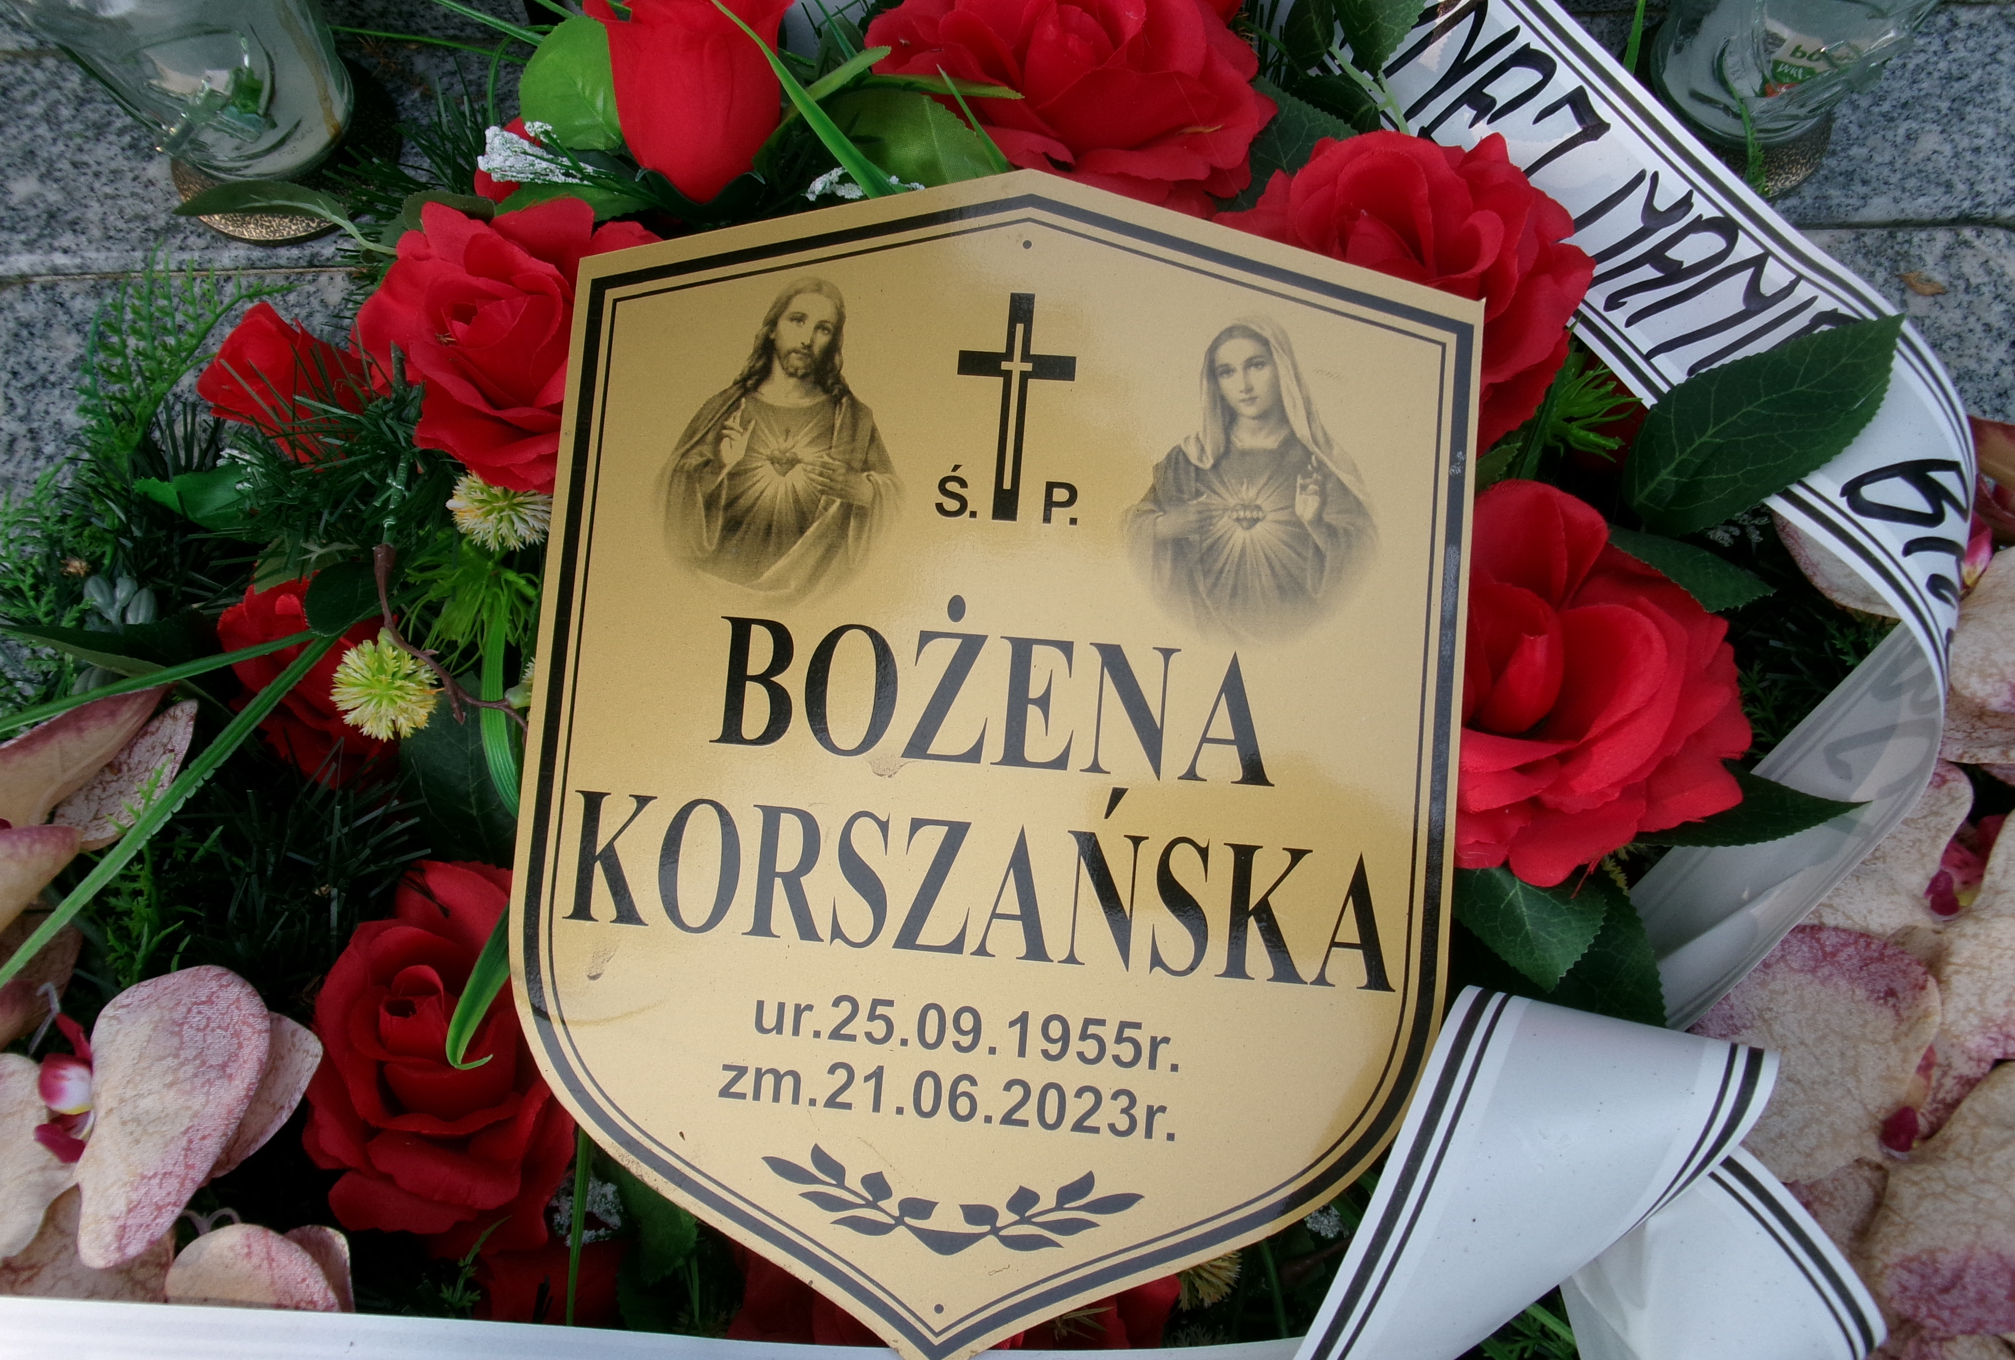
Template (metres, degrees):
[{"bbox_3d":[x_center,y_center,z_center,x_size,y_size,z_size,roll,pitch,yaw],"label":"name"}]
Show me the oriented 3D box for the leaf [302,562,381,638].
[{"bbox_3d":[-0.165,-0.020,0.405,0.025,0.010,0.020,-29,66,-6],"label":"leaf"}]

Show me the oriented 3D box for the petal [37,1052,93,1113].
[{"bbox_3d":[-0.209,0.090,0.362,0.014,0.014,0.013,4,37,5],"label":"petal"}]

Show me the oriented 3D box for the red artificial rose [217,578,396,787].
[{"bbox_3d":[-0.183,0.001,0.425,0.049,0.037,0.053,-2,69,5],"label":"red artificial rose"}]

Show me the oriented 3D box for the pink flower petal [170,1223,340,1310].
[{"bbox_3d":[-0.190,0.151,0.410,0.045,0.014,0.035,0,72,0],"label":"pink flower petal"}]

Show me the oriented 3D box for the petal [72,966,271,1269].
[{"bbox_3d":[-0.182,0.095,0.355,0.042,0.018,0.068,22,90,22],"label":"petal"}]

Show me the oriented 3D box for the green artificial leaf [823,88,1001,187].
[{"bbox_3d":[-0.024,-0.141,0.433,0.048,0.014,0.042,-6,98,1],"label":"green artificial leaf"}]

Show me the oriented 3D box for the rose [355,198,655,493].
[{"bbox_3d":[-0.140,-0.092,0.445,0.085,0.055,0.083,-3,72,11],"label":"rose"}]

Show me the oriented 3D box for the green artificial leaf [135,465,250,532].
[{"bbox_3d":[-0.219,-0.048,0.440,0.038,0.011,0.024,13,59,7],"label":"green artificial leaf"}]

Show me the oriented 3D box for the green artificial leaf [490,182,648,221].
[{"bbox_3d":[-0.117,-0.129,0.443,0.048,0.009,0.025,-4,73,-1],"label":"green artificial leaf"}]

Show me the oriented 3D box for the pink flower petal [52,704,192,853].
[{"bbox_3d":[-0.234,0.025,0.430,0.028,0.012,0.053,43,82,8],"label":"pink flower petal"}]

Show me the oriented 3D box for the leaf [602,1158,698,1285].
[{"bbox_3d":[-0.084,0.126,0.385,0.027,0.010,0.039,-14,96,7],"label":"leaf"}]

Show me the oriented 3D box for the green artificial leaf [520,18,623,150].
[{"bbox_3d":[-0.111,-0.157,0.425,0.034,0.009,0.041,-41,84,-2],"label":"green artificial leaf"}]

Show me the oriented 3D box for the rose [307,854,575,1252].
[{"bbox_3d":[-0.148,0.100,0.430,0.081,0.060,0.100,-3,75,8],"label":"rose"}]

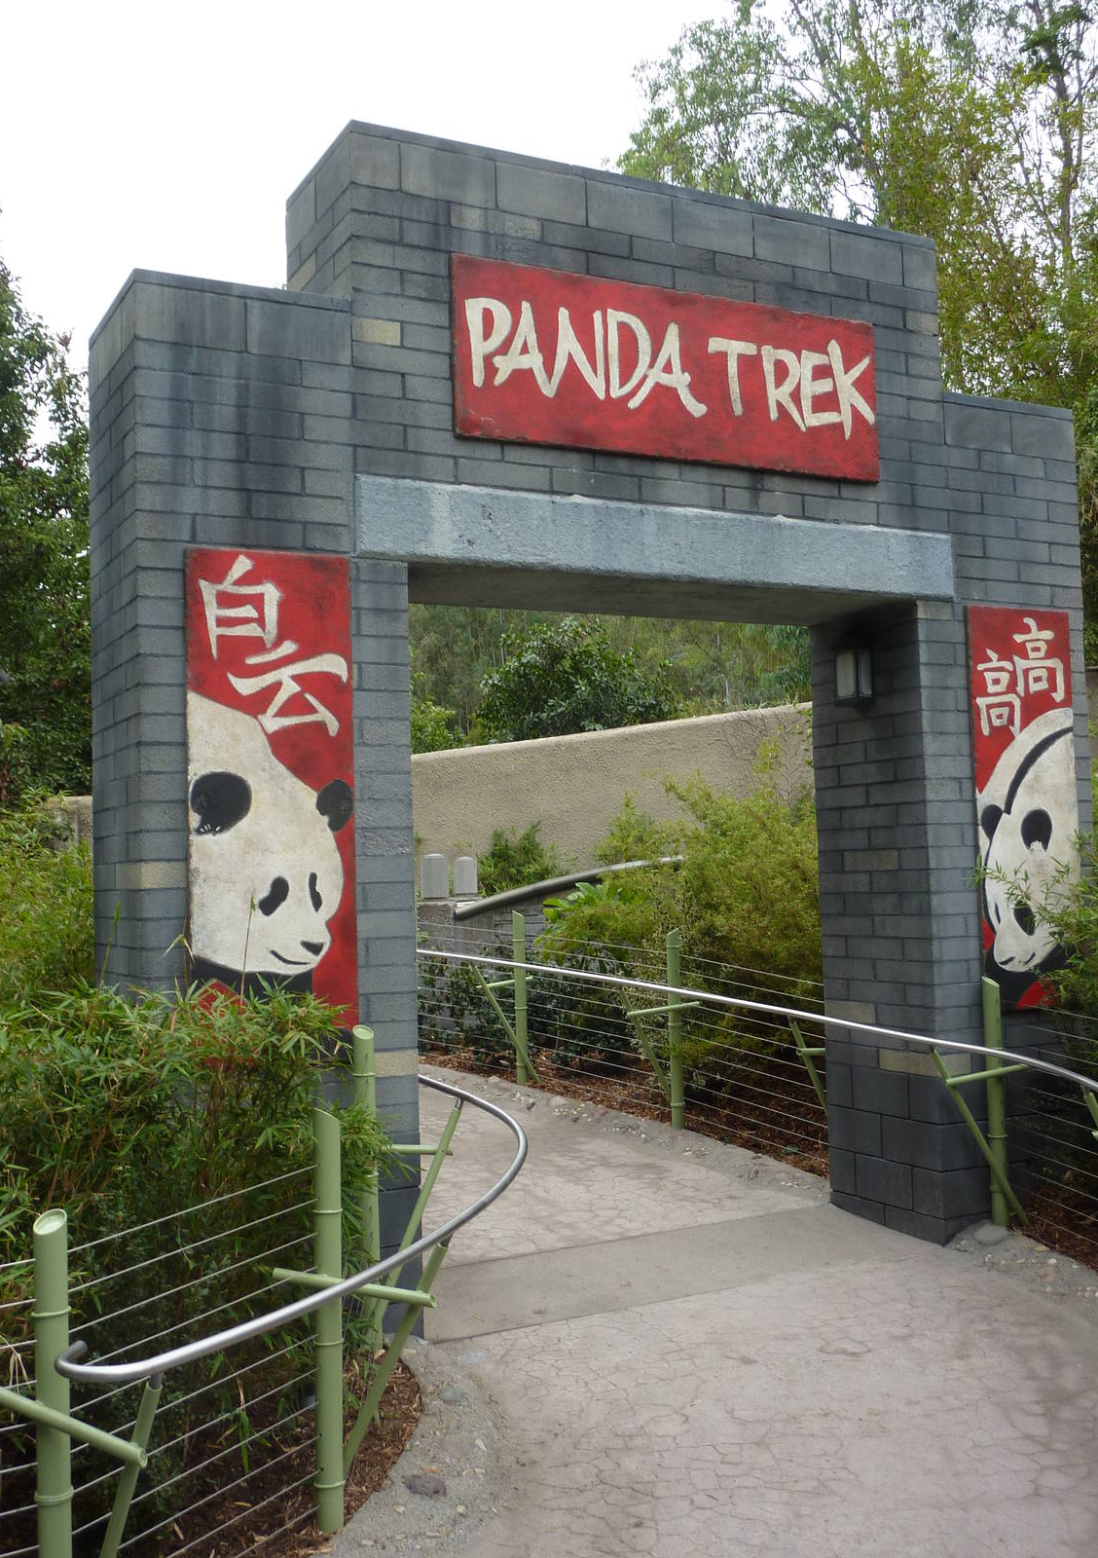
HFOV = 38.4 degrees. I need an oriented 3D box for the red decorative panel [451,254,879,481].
[{"bbox_3d":[0.538,-1.664,6.518,2.040,0.715,0.050,0,-4,-27],"label":"red decorative panel"}]

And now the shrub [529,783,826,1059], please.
[{"bbox_3d":[0.894,0.940,10.100,1.950,1.850,1.600,-2,-4,0],"label":"shrub"}]

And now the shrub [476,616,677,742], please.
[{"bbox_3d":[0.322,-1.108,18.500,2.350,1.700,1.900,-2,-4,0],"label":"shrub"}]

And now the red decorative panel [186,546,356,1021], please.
[{"bbox_3d":[-0.980,0.105,5.605,0.610,1.830,0.050,0,-4,-27],"label":"red decorative panel"}]

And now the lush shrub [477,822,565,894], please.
[{"bbox_3d":[-0.236,0.668,13.000,0.750,0.650,0.600,-2,-4,0],"label":"lush shrub"}]

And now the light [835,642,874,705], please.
[{"bbox_3d":[1.426,-0.486,7.357,0.110,0.300,0.185,0,-4,-27],"label":"light"}]

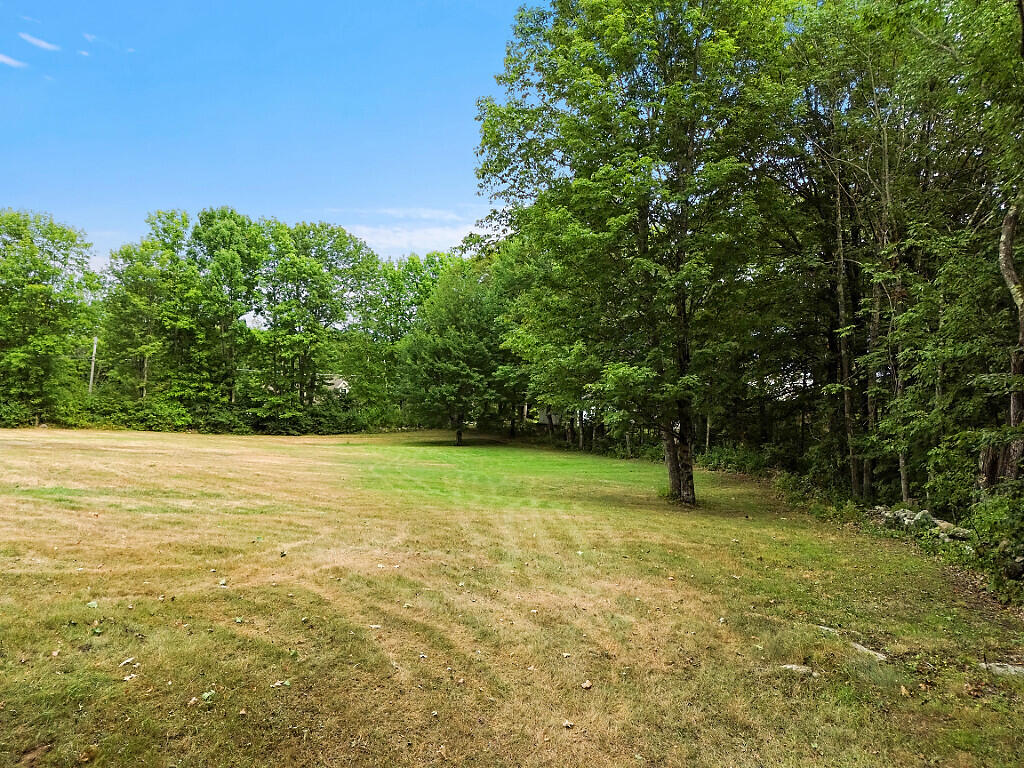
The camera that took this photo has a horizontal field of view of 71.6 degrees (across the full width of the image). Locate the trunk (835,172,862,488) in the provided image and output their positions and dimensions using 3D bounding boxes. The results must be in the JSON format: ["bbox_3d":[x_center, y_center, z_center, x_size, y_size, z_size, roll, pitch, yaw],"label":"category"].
[{"bbox_3d":[5.481,-0.743,11.600,0.220,5.160,0.220,-3,-1,0],"label":"trunk"}]

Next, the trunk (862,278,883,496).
[{"bbox_3d":[5.890,0.106,11.600,0.210,3.660,0.210,3,-1,0],"label":"trunk"}]

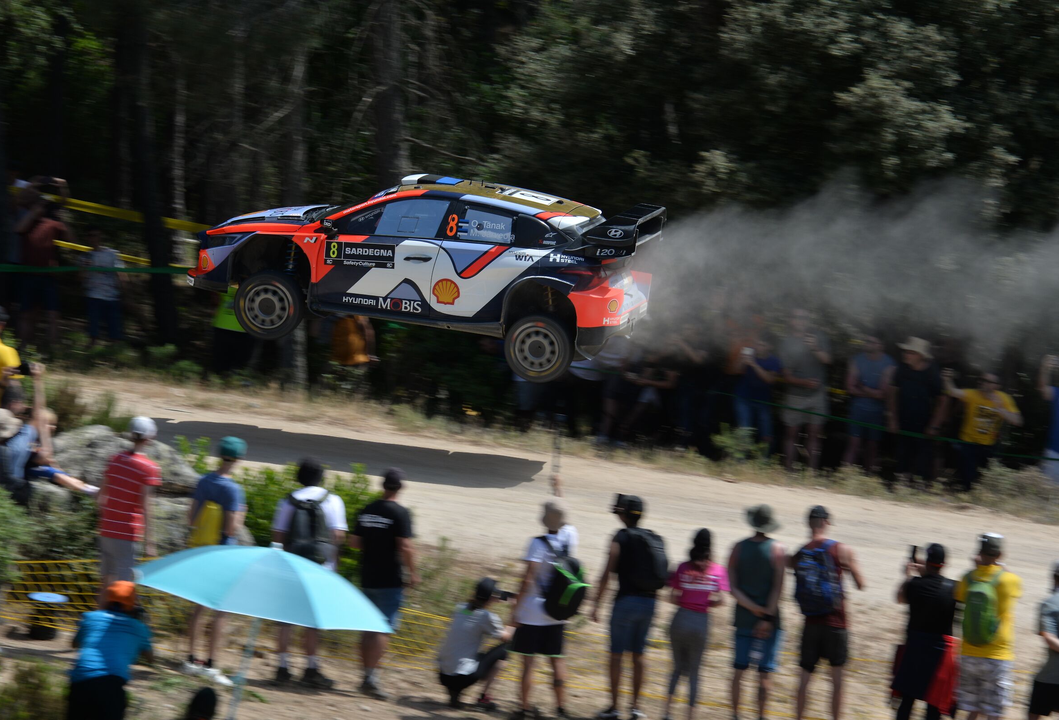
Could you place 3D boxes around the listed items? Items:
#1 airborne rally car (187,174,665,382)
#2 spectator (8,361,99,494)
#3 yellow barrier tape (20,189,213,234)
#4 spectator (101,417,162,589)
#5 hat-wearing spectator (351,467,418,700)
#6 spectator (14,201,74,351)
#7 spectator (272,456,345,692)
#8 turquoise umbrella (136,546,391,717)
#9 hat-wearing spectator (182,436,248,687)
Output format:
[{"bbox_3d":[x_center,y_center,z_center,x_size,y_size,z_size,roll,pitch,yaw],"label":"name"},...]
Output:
[{"bbox_3d":[-1.021,-0.911,64.731,4.220,1.620,1.870,9,9,10],"label":"airborne rally car"},{"bbox_3d":[-3.851,0.567,55.500,0.780,1.080,0.520,-3,6,-30],"label":"spectator"},{"bbox_3d":[-4.850,-1.744,81.000,2.250,0.120,0.040,11,0,10],"label":"yellow barrier tape"},{"bbox_3d":[-3.162,1.349,54.500,0.500,1.770,0.360,2,6,25],"label":"spectator"},{"bbox_3d":[-1.139,1.753,54.000,0.510,1.780,0.350,2,6,20],"label":"hat-wearing spectator"},{"bbox_3d":[-5.543,-0.965,78.500,0.560,1.740,0.420,-2,6,-24],"label":"spectator"},{"bbox_3d":[-1.733,1.667,54.000,0.580,1.780,0.430,1,5,12],"label":"spectator"},{"bbox_3d":[-1.973,2.136,47.618,1.820,1.800,1.820,15,8,0],"label":"turquoise umbrella"},{"bbox_3d":[-2.420,1.532,53.000,0.490,1.850,0.380,5,7,40],"label":"hat-wearing spectator"}]

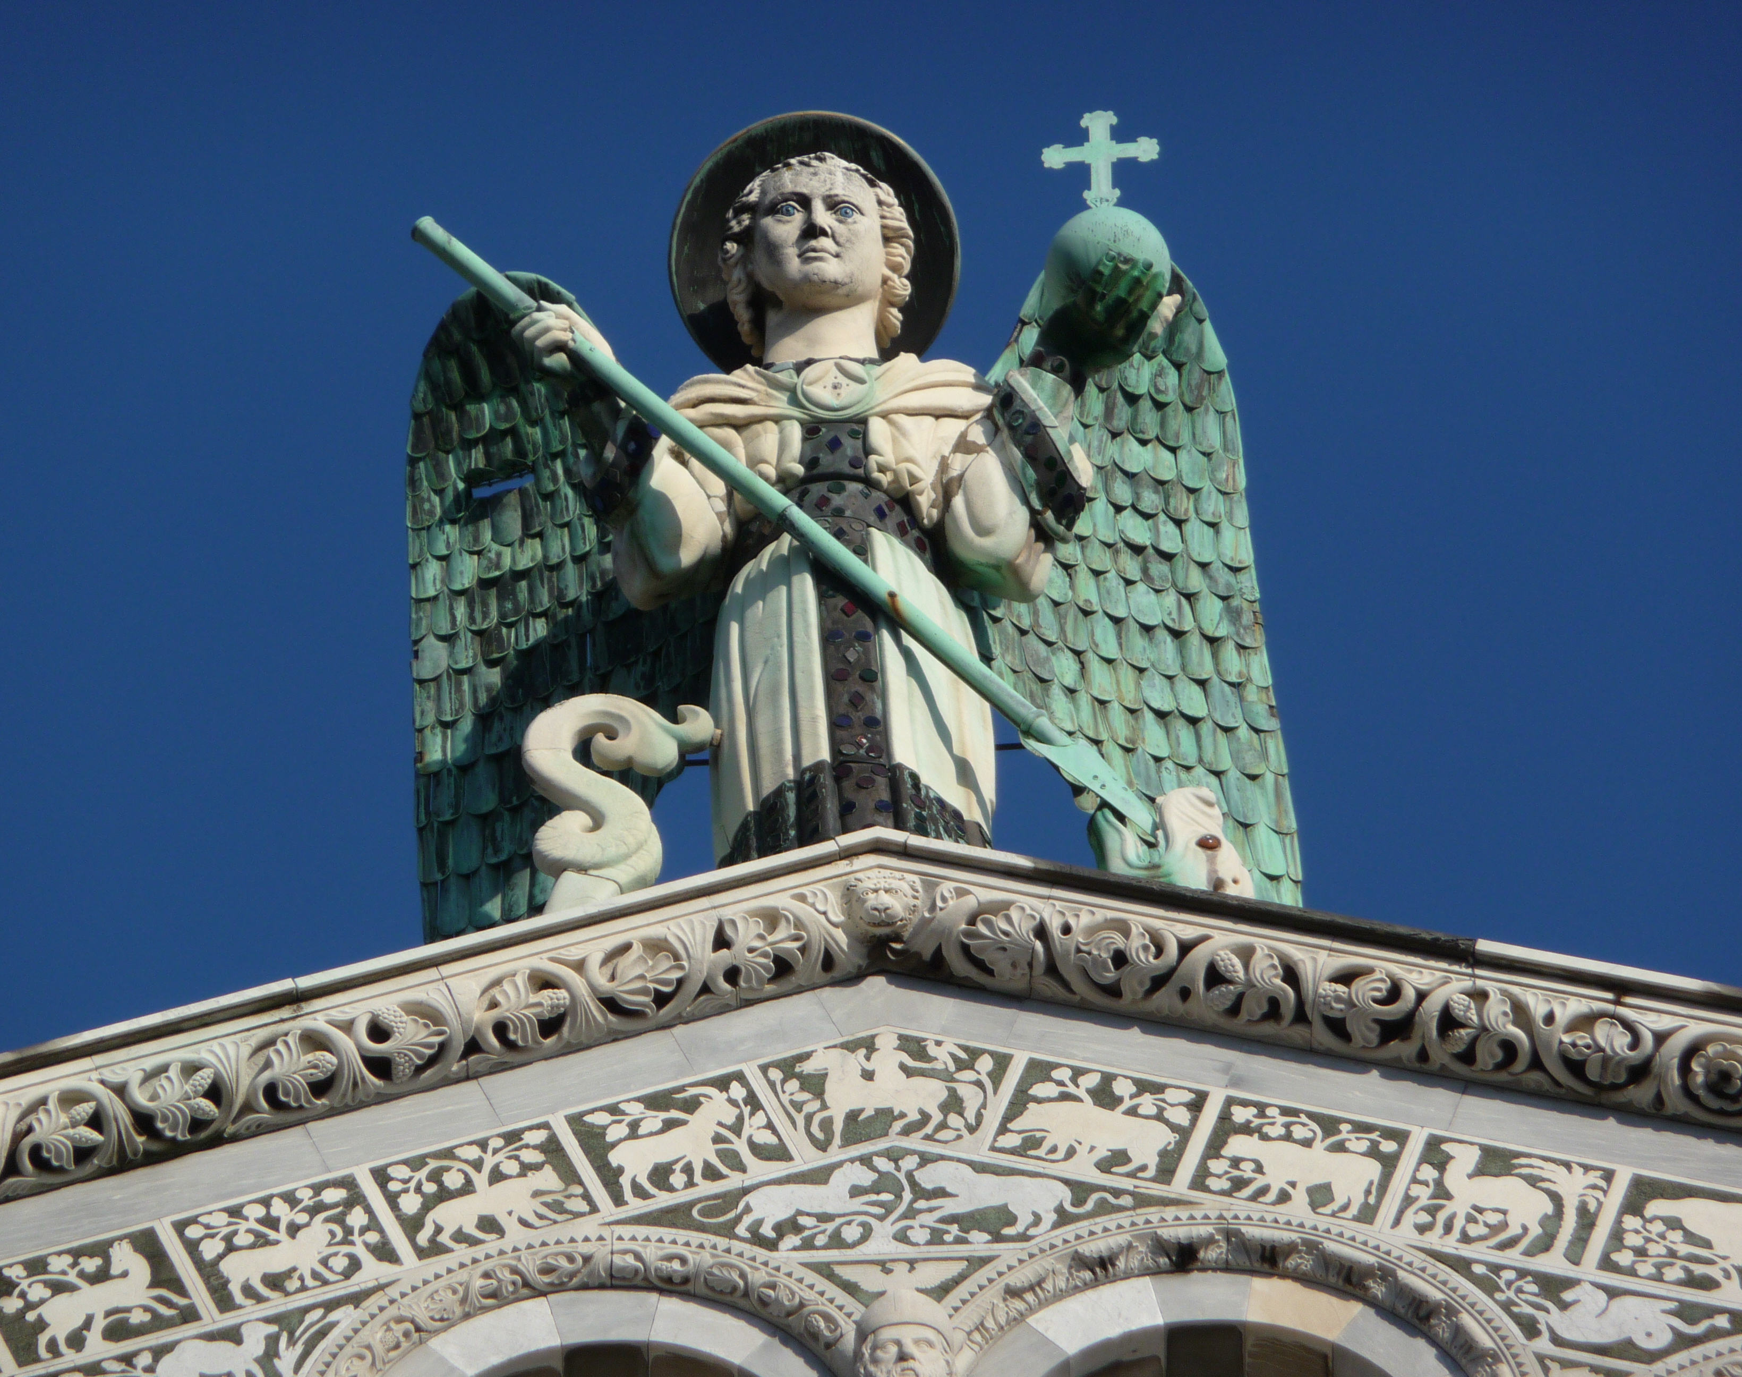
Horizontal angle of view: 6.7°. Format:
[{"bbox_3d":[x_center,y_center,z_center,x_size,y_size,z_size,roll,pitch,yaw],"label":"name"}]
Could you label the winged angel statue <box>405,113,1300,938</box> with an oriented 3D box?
[{"bbox_3d":[-0.145,-0.515,49.839,2.861,4.032,1.200,-2,-47,-2],"label":"winged angel statue"}]

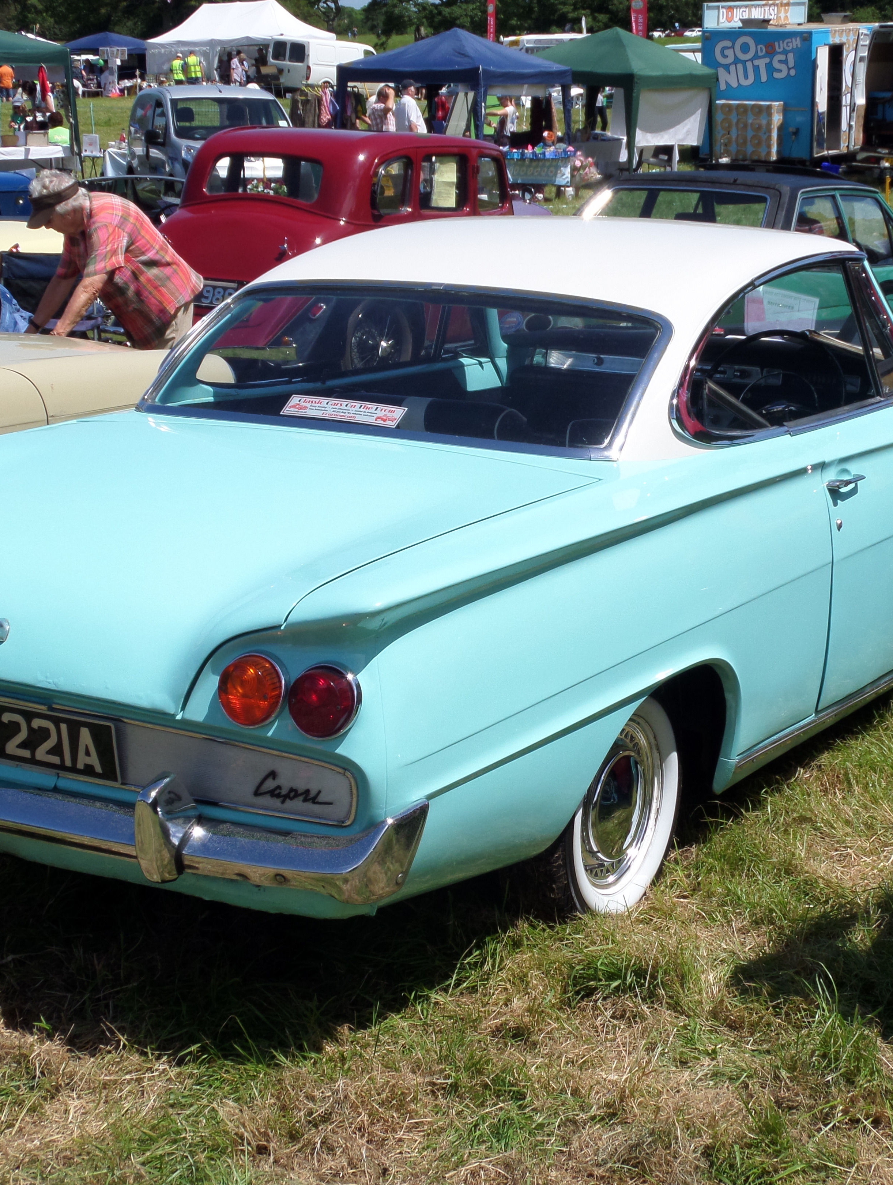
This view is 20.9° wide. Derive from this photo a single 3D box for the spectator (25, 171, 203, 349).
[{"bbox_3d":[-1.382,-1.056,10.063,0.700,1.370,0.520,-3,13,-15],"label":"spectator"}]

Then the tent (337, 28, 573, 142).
[{"bbox_3d":[0.158,-8.564,42.436,2.950,2.610,2.950,8,15,33],"label":"tent"}]

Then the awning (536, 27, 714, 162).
[{"bbox_3d":[3.326,-9.750,47.826,2.920,2.760,2.920,10,15,38],"label":"awning"}]

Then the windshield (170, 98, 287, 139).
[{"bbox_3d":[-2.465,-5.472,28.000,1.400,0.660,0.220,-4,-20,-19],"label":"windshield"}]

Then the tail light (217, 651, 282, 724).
[{"bbox_3d":[-0.323,0.164,3.978,0.118,0.120,0.068,8,15,30],"label":"tail light"}]

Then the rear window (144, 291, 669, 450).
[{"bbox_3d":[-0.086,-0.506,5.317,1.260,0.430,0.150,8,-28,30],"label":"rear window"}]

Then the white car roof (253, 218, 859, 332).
[{"bbox_3d":[0.267,-0.802,5.848,1.200,0.200,1.220,8,15,30],"label":"white car roof"}]

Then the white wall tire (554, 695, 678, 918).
[{"bbox_3d":[0.289,0.410,4.832,0.150,0.570,0.570,8,14,30],"label":"white wall tire"}]

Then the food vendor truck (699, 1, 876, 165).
[{"bbox_3d":[6.460,-9.162,44.500,2.100,2.900,3.800,8,15,30],"label":"food vendor truck"}]

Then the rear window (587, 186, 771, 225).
[{"bbox_3d":[1.173,-1.951,12.600,1.200,0.460,0.130,9,-23,33],"label":"rear window"}]

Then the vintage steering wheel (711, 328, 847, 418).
[{"bbox_3d":[0.842,-0.481,6.115,0.390,0.390,0.090,8,-16,30],"label":"vintage steering wheel"}]

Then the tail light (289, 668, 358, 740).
[{"bbox_3d":[-0.202,0.180,3.931,0.118,0.120,0.068,8,15,30],"label":"tail light"}]

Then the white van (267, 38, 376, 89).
[{"bbox_3d":[-3.281,-16.678,77.000,4.600,1.970,1.870,-11,17,-43],"label":"white van"}]

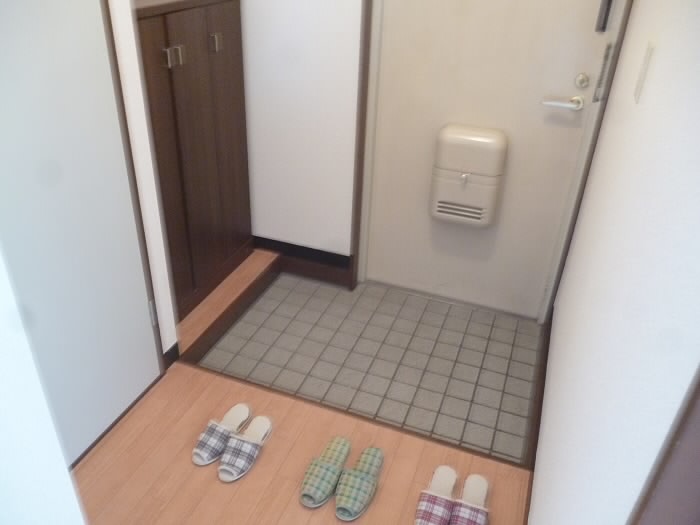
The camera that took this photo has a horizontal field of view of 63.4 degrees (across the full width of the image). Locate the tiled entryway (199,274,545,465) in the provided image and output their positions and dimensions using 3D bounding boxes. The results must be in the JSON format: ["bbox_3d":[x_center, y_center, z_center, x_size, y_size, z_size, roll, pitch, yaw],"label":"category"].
[{"bbox_3d":[0.124,0.345,2.337,1.229,0.030,0.908,13,31,17],"label":"tiled entryway"}]

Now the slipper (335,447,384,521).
[{"bbox_3d":[0.035,0.606,1.601,0.095,0.058,0.257,13,32,17],"label":"slipper"}]

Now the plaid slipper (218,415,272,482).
[{"bbox_3d":[-0.312,0.537,1.690,0.097,0.058,0.250,12,31,15],"label":"plaid slipper"}]

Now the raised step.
[{"bbox_3d":[-0.540,0.188,2.441,0.143,0.107,0.836,13,31,17],"label":"raised step"}]

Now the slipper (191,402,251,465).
[{"bbox_3d":[-0.400,0.506,1.736,0.097,0.058,0.250,13,31,17],"label":"slipper"}]

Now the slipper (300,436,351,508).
[{"bbox_3d":[-0.064,0.586,1.627,0.097,0.058,0.257,13,32,17],"label":"slipper"}]

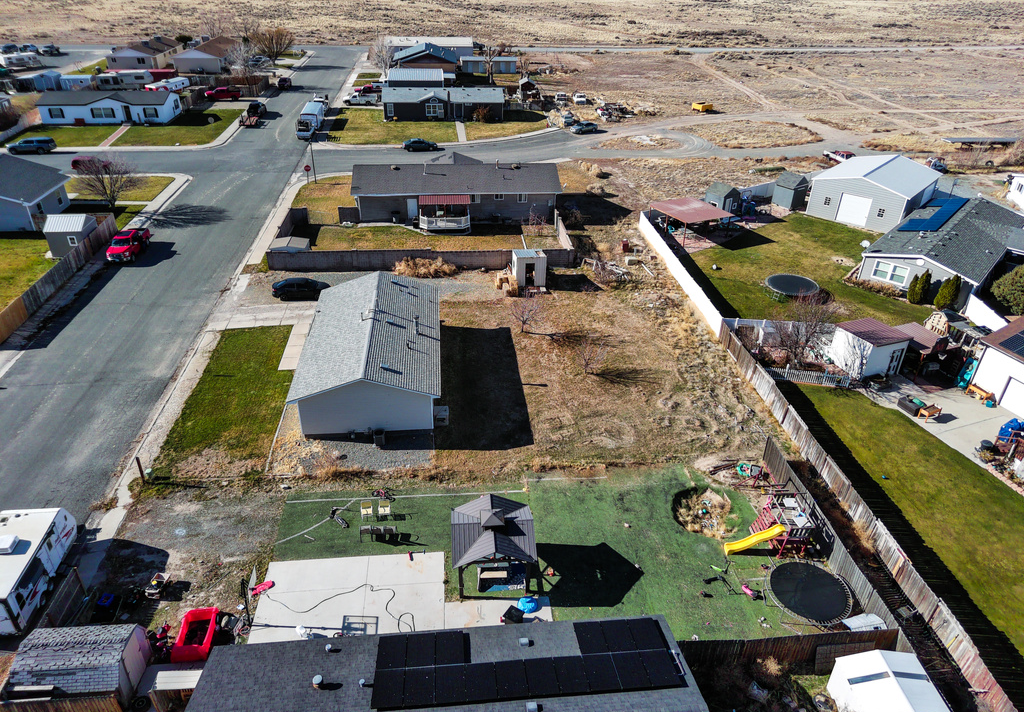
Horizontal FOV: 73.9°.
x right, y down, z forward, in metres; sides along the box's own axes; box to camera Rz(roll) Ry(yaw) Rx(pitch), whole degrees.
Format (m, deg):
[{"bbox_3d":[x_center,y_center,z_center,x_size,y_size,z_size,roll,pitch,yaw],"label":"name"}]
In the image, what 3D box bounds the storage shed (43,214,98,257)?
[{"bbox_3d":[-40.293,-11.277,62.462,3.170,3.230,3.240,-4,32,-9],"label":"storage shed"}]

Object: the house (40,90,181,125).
[{"bbox_3d":[-62.089,-39.062,105.752,18.400,4.050,8.600,-3,32,-7],"label":"house"}]

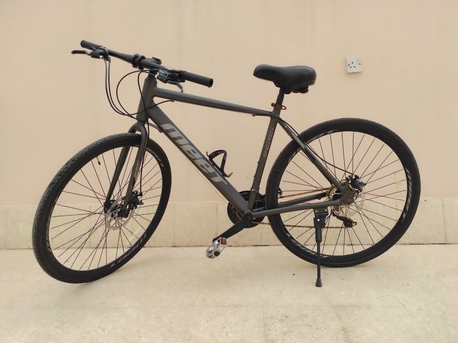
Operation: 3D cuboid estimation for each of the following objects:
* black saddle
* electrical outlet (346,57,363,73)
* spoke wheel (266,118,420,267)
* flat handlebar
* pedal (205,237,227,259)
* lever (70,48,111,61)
[{"bbox_3d":[0.231,-0.380,1.367,0.265,0.118,0.167,-2,14,0],"label":"black saddle"},{"bbox_3d":[0.722,-0.612,1.891,0.086,0.086,0.014,-2,3,4],"label":"electrical outlet"},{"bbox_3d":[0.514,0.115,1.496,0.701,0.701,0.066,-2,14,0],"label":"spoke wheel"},{"bbox_3d":[-0.350,-0.424,1.265,0.707,0.051,0.071,24,15,27],"label":"flat handlebar"},{"bbox_3d":[-0.054,0.320,1.395,0.081,0.030,0.101,-34,12,7],"label":"pedal"},{"bbox_3d":[-0.570,-0.481,1.355,0.157,0.042,0.076,24,15,27],"label":"lever"}]

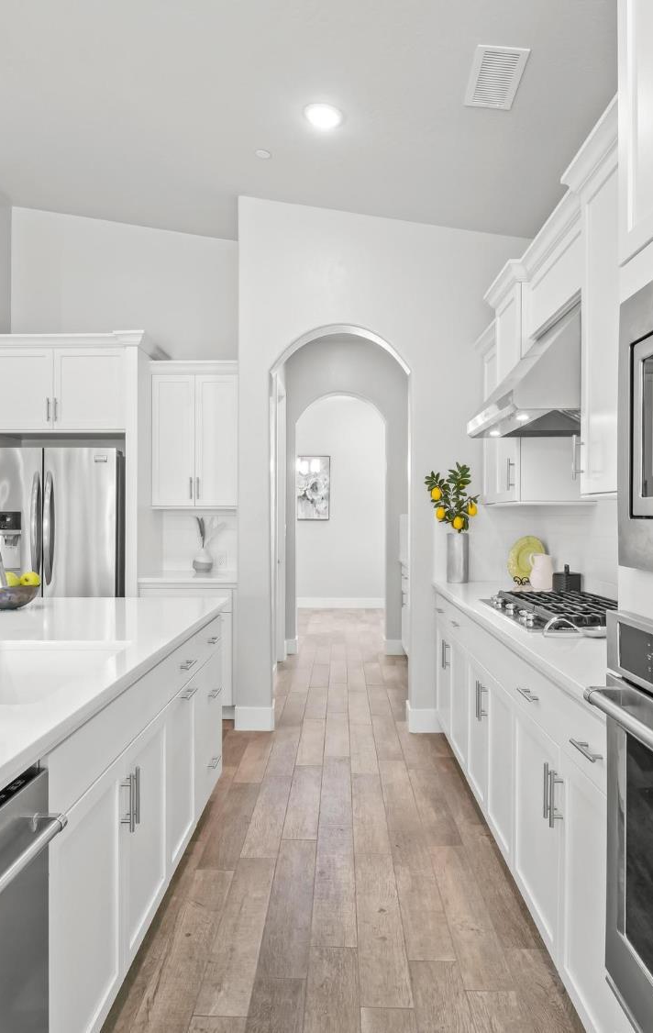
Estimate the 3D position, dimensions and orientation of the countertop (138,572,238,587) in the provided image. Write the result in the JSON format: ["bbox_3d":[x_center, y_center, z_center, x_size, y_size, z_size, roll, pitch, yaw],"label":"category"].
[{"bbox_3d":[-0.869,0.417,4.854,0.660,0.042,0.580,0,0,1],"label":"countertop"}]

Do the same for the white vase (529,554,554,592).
[{"bbox_3d":[1.115,0.285,3.648,0.125,0.191,0.110,0,0,1],"label":"white vase"}]

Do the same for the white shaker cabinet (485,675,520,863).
[{"bbox_3d":[0.922,0.913,2.607,0.578,0.607,0.450,0,0,1],"label":"white shaker cabinet"}]

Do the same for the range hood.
[{"bbox_3d":[0.971,-0.576,2.975,0.560,0.405,0.890,0,0,1],"label":"range hood"}]

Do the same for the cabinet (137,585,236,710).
[{"bbox_3d":[-0.881,0.845,4.855,0.618,0.830,0.610,0,0,1],"label":"cabinet"}]

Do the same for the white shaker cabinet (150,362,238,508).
[{"bbox_3d":[-0.875,-0.545,4.993,0.623,0.980,0.330,0,0,1],"label":"white shaker cabinet"}]

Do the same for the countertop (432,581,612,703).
[{"bbox_3d":[0.929,0.418,2.892,0.639,0.040,2.860,0,0,1],"label":"countertop"}]

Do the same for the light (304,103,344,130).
[{"bbox_3d":[-0.013,-1.879,3.360,0.190,0.030,0.190,8,0,1],"label":"light"}]

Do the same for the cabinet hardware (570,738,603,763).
[{"bbox_3d":[0.596,0.533,1.622,0.039,0.016,0.150,0,0,1],"label":"cabinet hardware"}]

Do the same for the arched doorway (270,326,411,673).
[{"bbox_3d":[0.088,0.073,4.442,0.850,2.475,0.205,0,0,1],"label":"arched doorway"}]

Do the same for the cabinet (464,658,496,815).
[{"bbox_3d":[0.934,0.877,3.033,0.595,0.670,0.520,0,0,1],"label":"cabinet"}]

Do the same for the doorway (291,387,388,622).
[{"bbox_3d":[0.136,0.072,6.849,0.848,2.475,0.180,0,0,1],"label":"doorway"}]

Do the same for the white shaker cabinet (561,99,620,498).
[{"bbox_3d":[1.046,-0.632,2.259,0.420,1.135,0.550,0,0,1],"label":"white shaker cabinet"}]

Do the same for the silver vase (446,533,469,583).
[{"bbox_3d":[0.775,0.249,4.235,0.134,0.296,0.134,0,0,1],"label":"silver vase"}]

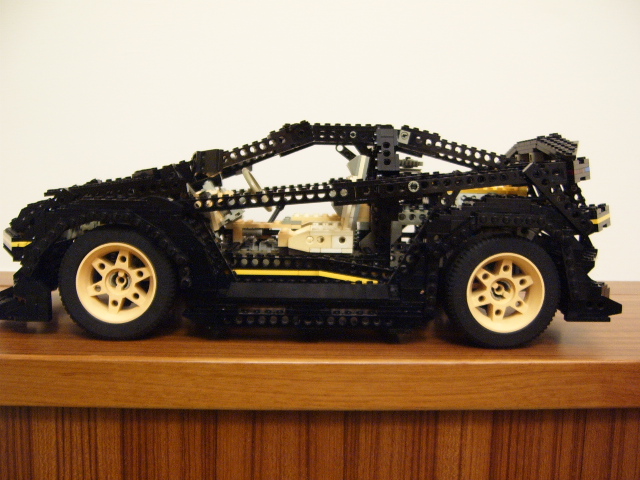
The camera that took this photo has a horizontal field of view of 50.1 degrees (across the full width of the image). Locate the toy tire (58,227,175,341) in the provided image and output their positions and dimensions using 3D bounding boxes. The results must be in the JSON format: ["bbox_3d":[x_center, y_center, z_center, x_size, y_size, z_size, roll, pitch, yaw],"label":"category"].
[{"bbox_3d":[-0.141,0.029,0.487,0.082,0.082,0.036,1,6,-2],"label":"toy tire"}]

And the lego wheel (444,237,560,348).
[{"bbox_3d":[0.130,0.036,0.495,0.082,0.082,0.036,1,6,-2],"label":"lego wheel"}]

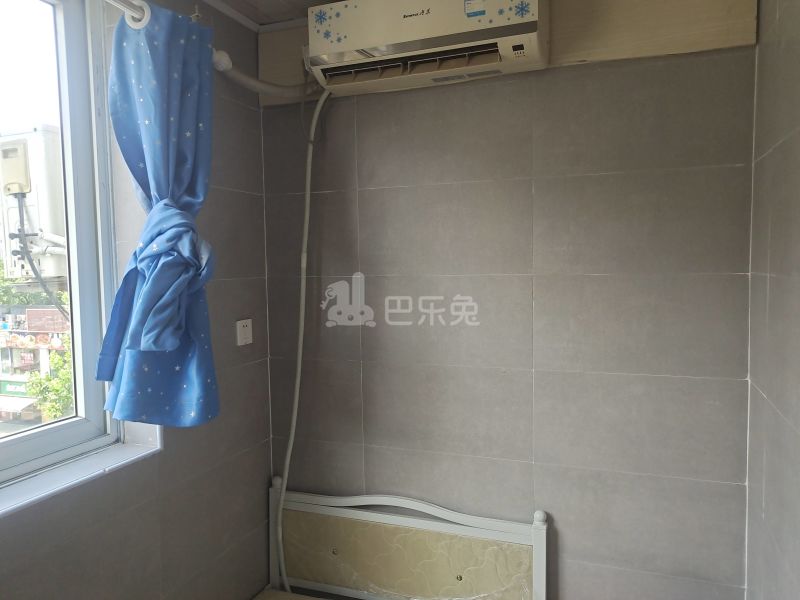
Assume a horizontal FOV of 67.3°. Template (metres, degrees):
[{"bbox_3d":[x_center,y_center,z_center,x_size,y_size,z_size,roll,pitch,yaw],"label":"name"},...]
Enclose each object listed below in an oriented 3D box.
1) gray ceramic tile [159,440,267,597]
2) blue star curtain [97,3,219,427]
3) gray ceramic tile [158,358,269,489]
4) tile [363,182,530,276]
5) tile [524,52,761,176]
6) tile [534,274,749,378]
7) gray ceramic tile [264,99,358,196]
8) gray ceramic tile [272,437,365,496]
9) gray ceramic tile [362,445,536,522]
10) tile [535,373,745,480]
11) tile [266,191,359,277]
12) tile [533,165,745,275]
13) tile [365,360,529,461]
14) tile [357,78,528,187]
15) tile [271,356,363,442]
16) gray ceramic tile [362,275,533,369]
[{"bbox_3d":[-0.586,0.683,1.998,0.012,0.300,0.600,0,4,19],"label":"gray ceramic tile"},{"bbox_3d":[-0.635,-0.207,1.597,0.190,1.090,0.250,0,4,21],"label":"blue star curtain"},{"bbox_3d":[-0.595,0.385,1.983,0.010,0.300,0.600,0,4,20],"label":"gray ceramic tile"},{"bbox_3d":[0.139,-0.230,1.989,0.600,0.300,0.012,0,4,21],"label":"tile"},{"bbox_3d":[0.694,-0.525,1.759,0.596,0.300,0.014,0,4,21],"label":"tile"},{"bbox_3d":[0.703,0.074,1.794,0.596,0.300,0.014,0,4,21],"label":"tile"},{"bbox_3d":[-0.322,-0.532,2.148,0.379,0.300,0.014,0,4,21],"label":"gray ceramic tile"},{"bbox_3d":[-0.303,0.666,2.217,0.379,0.300,0.010,0,4,21],"label":"gray ceramic tile"},{"bbox_3d":[0.153,0.669,2.041,0.600,0.300,0.010,0,4,21],"label":"gray ceramic tile"},{"bbox_3d":[0.708,0.374,1.807,0.600,0.300,0.010,0,4,21],"label":"tile"},{"bbox_3d":[-0.318,-0.233,2.163,0.377,0.300,0.012,0,4,21],"label":"tile"},{"bbox_3d":[0.699,-0.225,1.771,0.600,0.300,0.010,0,4,21],"label":"tile"},{"bbox_3d":[0.148,0.370,2.023,0.600,0.300,0.010,0,4,21],"label":"tile"},{"bbox_3d":[0.135,-0.529,1.973,0.600,0.300,0.014,0,4,21],"label":"tile"},{"bbox_3d":[-0.308,0.367,2.199,0.379,0.300,0.010,0,4,21],"label":"tile"},{"bbox_3d":[0.143,0.070,2.008,0.600,0.300,0.012,0,4,21],"label":"gray ceramic tile"}]

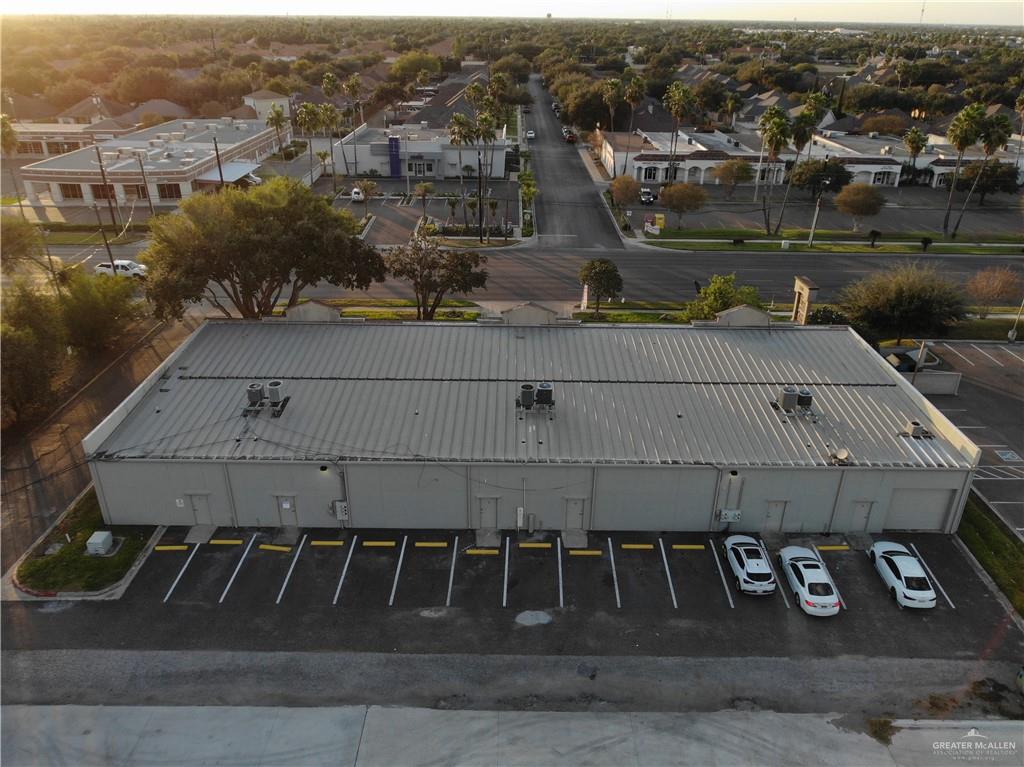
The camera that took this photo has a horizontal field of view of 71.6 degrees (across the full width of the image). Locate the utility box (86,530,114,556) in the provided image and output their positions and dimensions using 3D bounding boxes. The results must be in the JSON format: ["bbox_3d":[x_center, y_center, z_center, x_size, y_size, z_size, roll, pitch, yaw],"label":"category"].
[{"bbox_3d":[-22.722,8.858,39.184,0.900,0.870,0.900,1,27,0],"label":"utility box"}]

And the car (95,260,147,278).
[{"bbox_3d":[-43.928,-12.761,79.714,5.750,1.900,2.000,2,27,2],"label":"car"}]

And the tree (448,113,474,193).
[{"bbox_3d":[-6.655,-28.841,96.760,3.700,15.600,3.700,1,27,0],"label":"tree"}]

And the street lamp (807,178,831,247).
[{"bbox_3d":[39.724,-21.685,91.217,0.550,8.800,2.000,1,27,0],"label":"street lamp"}]

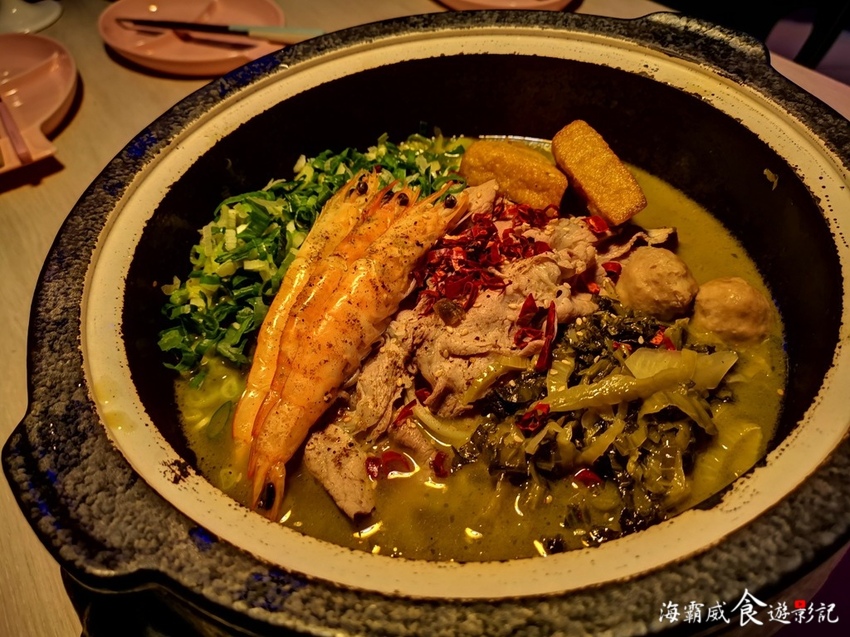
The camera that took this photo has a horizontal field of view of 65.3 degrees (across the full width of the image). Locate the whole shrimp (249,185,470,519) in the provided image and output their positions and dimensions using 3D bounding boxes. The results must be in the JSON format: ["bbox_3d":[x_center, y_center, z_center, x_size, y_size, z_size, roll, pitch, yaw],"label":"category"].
[{"bbox_3d":[-0.025,0.009,0.254,0.030,0.025,0.150,19,65,21],"label":"whole shrimp"}]

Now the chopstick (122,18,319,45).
[{"bbox_3d":[-0.196,-0.276,0.633,0.238,0.010,0.018,11,52,15],"label":"chopstick"}]

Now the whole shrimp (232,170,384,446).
[{"bbox_3d":[-0.050,-0.005,0.272,0.027,0.025,0.140,13,65,16],"label":"whole shrimp"}]

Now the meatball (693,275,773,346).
[{"bbox_3d":[0.126,-0.003,0.272,0.032,0.031,0.032,-7,49,0],"label":"meatball"}]

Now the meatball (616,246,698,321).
[{"bbox_3d":[0.098,-0.014,0.280,0.033,0.033,0.033,-7,49,0],"label":"meatball"}]

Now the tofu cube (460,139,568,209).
[{"bbox_3d":[0.045,-0.070,0.330,0.053,0.026,0.029,24,56,24],"label":"tofu cube"}]

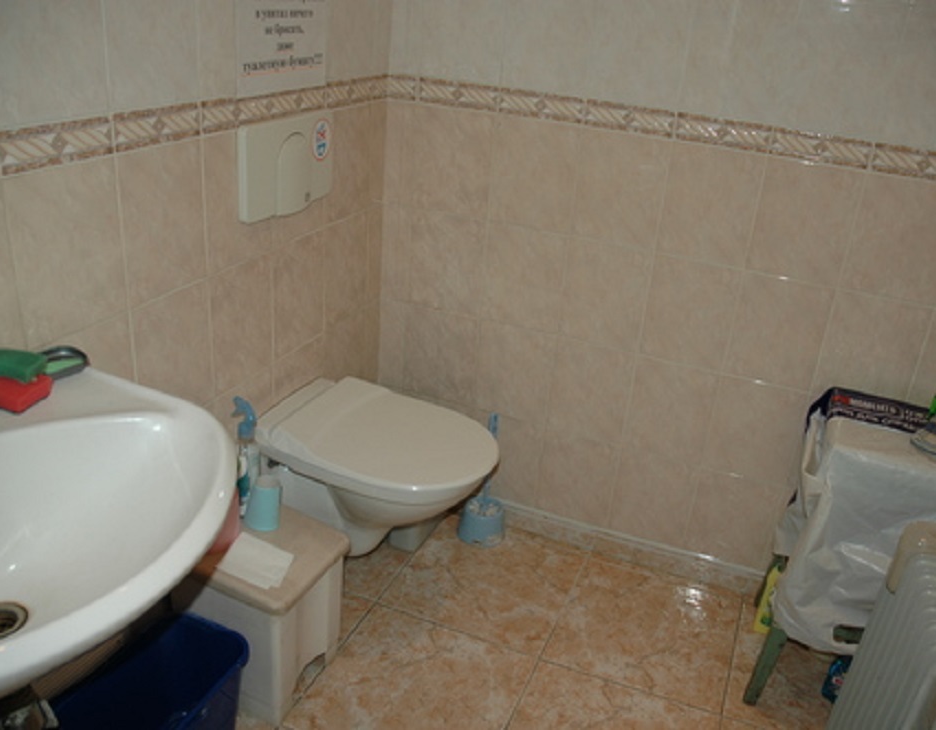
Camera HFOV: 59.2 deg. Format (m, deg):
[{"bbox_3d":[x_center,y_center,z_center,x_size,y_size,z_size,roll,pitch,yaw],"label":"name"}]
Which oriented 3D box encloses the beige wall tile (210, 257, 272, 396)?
[{"bbox_3d":[-0.443,-0.082,1.617,0.009,0.250,0.200,14,26,18],"label":"beige wall tile"}]

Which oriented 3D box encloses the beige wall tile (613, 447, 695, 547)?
[{"bbox_3d":[0.470,0.338,2.104,0.200,0.247,0.010,14,26,19],"label":"beige wall tile"}]

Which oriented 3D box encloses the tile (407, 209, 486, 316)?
[{"bbox_3d":[-0.054,-0.254,2.047,0.200,0.250,0.009,14,26,18],"label":"tile"}]

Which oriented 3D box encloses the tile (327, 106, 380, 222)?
[{"bbox_3d":[-0.277,-0.460,1.878,0.010,0.250,0.200,14,26,19],"label":"tile"}]

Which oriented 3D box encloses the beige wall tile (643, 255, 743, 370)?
[{"bbox_3d":[0.508,-0.120,1.894,0.200,0.250,0.010,14,26,19],"label":"beige wall tile"}]

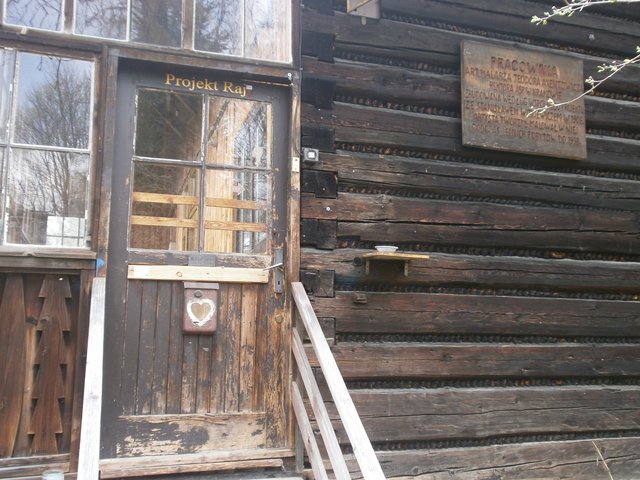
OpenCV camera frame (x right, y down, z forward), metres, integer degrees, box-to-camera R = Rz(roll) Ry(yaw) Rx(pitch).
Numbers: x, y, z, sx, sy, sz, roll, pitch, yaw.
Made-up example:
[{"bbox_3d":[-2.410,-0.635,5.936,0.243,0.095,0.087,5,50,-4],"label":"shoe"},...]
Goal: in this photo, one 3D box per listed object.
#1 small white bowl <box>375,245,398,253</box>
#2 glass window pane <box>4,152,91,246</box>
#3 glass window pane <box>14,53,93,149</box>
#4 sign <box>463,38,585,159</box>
[{"bbox_3d":[0.362,0.056,3.207,0.128,0.037,0.128,1,-8,0],"label":"small white bowl"},{"bbox_3d":[-1.288,-0.202,2.813,0.356,0.454,0.020,3,-8,-17],"label":"glass window pane"},{"bbox_3d":[-1.288,-0.676,2.874,0.341,0.452,0.020,3,-8,-17],"label":"glass window pane"},{"bbox_3d":[1.268,-0.853,3.670,0.876,0.650,0.040,3,-8,-17],"label":"sign"}]

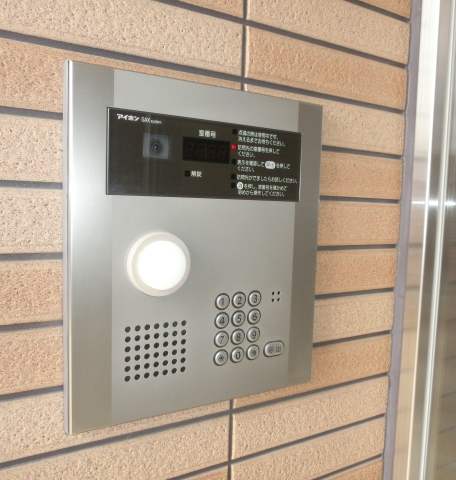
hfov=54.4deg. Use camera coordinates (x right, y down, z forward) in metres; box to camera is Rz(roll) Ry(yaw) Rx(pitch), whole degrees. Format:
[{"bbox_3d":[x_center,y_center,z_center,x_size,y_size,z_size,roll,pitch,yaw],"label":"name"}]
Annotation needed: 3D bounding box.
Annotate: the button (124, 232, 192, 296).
[{"bbox_3d":[-0.067,0.025,0.442,0.064,0.064,0.015,-1,5,-30],"label":"button"}]

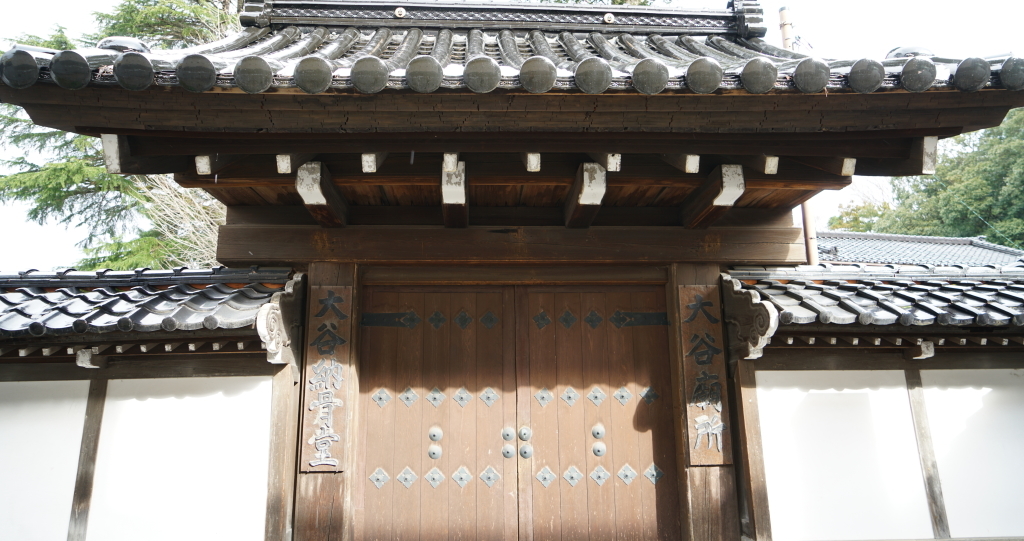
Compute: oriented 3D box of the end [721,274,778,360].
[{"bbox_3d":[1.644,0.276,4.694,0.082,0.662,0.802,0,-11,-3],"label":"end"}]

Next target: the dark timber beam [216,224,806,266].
[{"bbox_3d":[0.037,-0.166,5.086,4.258,0.254,0.288,0,-11,-3],"label":"dark timber beam"}]

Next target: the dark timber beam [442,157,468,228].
[{"bbox_3d":[-0.382,-0.481,4.656,0.138,0.224,0.878,0,-11,-3],"label":"dark timber beam"}]

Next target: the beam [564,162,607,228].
[{"bbox_3d":[0.493,-0.483,4.701,0.133,0.224,0.878,0,-11,-3],"label":"beam"}]

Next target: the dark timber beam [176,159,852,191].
[{"bbox_3d":[0.062,-0.712,4.669,4.526,0.204,0.182,0,-11,-3],"label":"dark timber beam"}]

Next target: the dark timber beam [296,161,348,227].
[{"bbox_3d":[-1.261,-0.479,4.610,0.134,0.224,0.878,0,-11,-3],"label":"dark timber beam"}]

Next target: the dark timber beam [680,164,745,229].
[{"bbox_3d":[1.372,-0.485,4.746,0.134,0.224,0.878,0,-11,-3],"label":"dark timber beam"}]

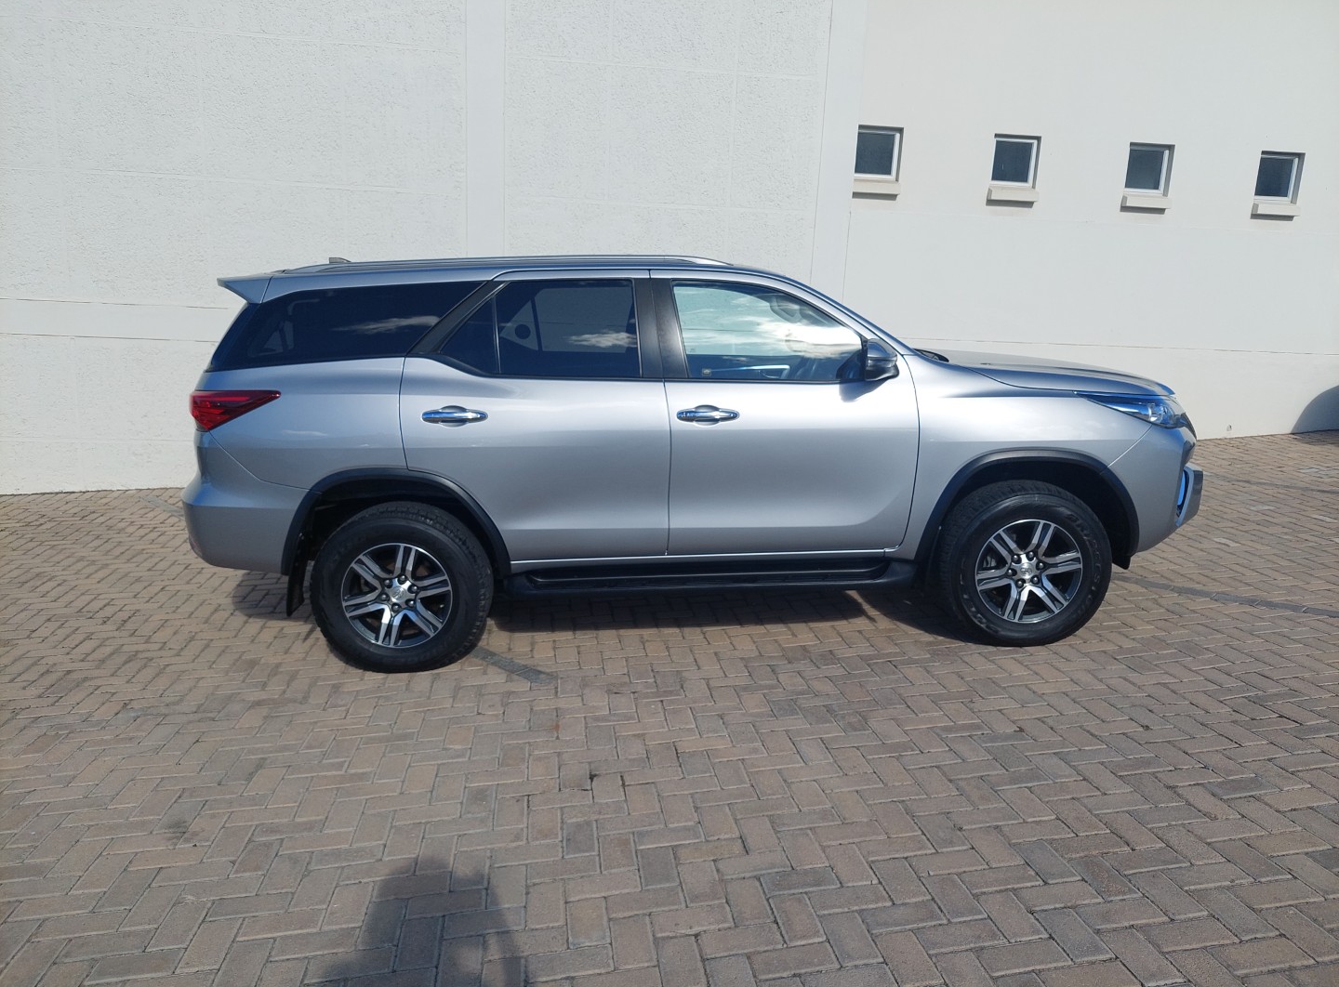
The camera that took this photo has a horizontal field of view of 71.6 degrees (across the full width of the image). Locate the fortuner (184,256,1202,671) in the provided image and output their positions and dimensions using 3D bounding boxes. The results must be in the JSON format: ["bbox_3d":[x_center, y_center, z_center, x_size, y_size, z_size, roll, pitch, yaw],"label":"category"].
[{"bbox_3d":[0.098,-0.295,4.802,4.820,1.810,1.880,-2,11,-1],"label":"fortuner"}]

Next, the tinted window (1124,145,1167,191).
[{"bbox_3d":[4.183,-2.842,8.178,0.426,0.428,0.100,1,13,-8],"label":"tinted window"}]

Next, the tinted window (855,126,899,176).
[{"bbox_3d":[1.742,-2.853,7.818,0.392,0.425,0.100,1,13,-8],"label":"tinted window"}]

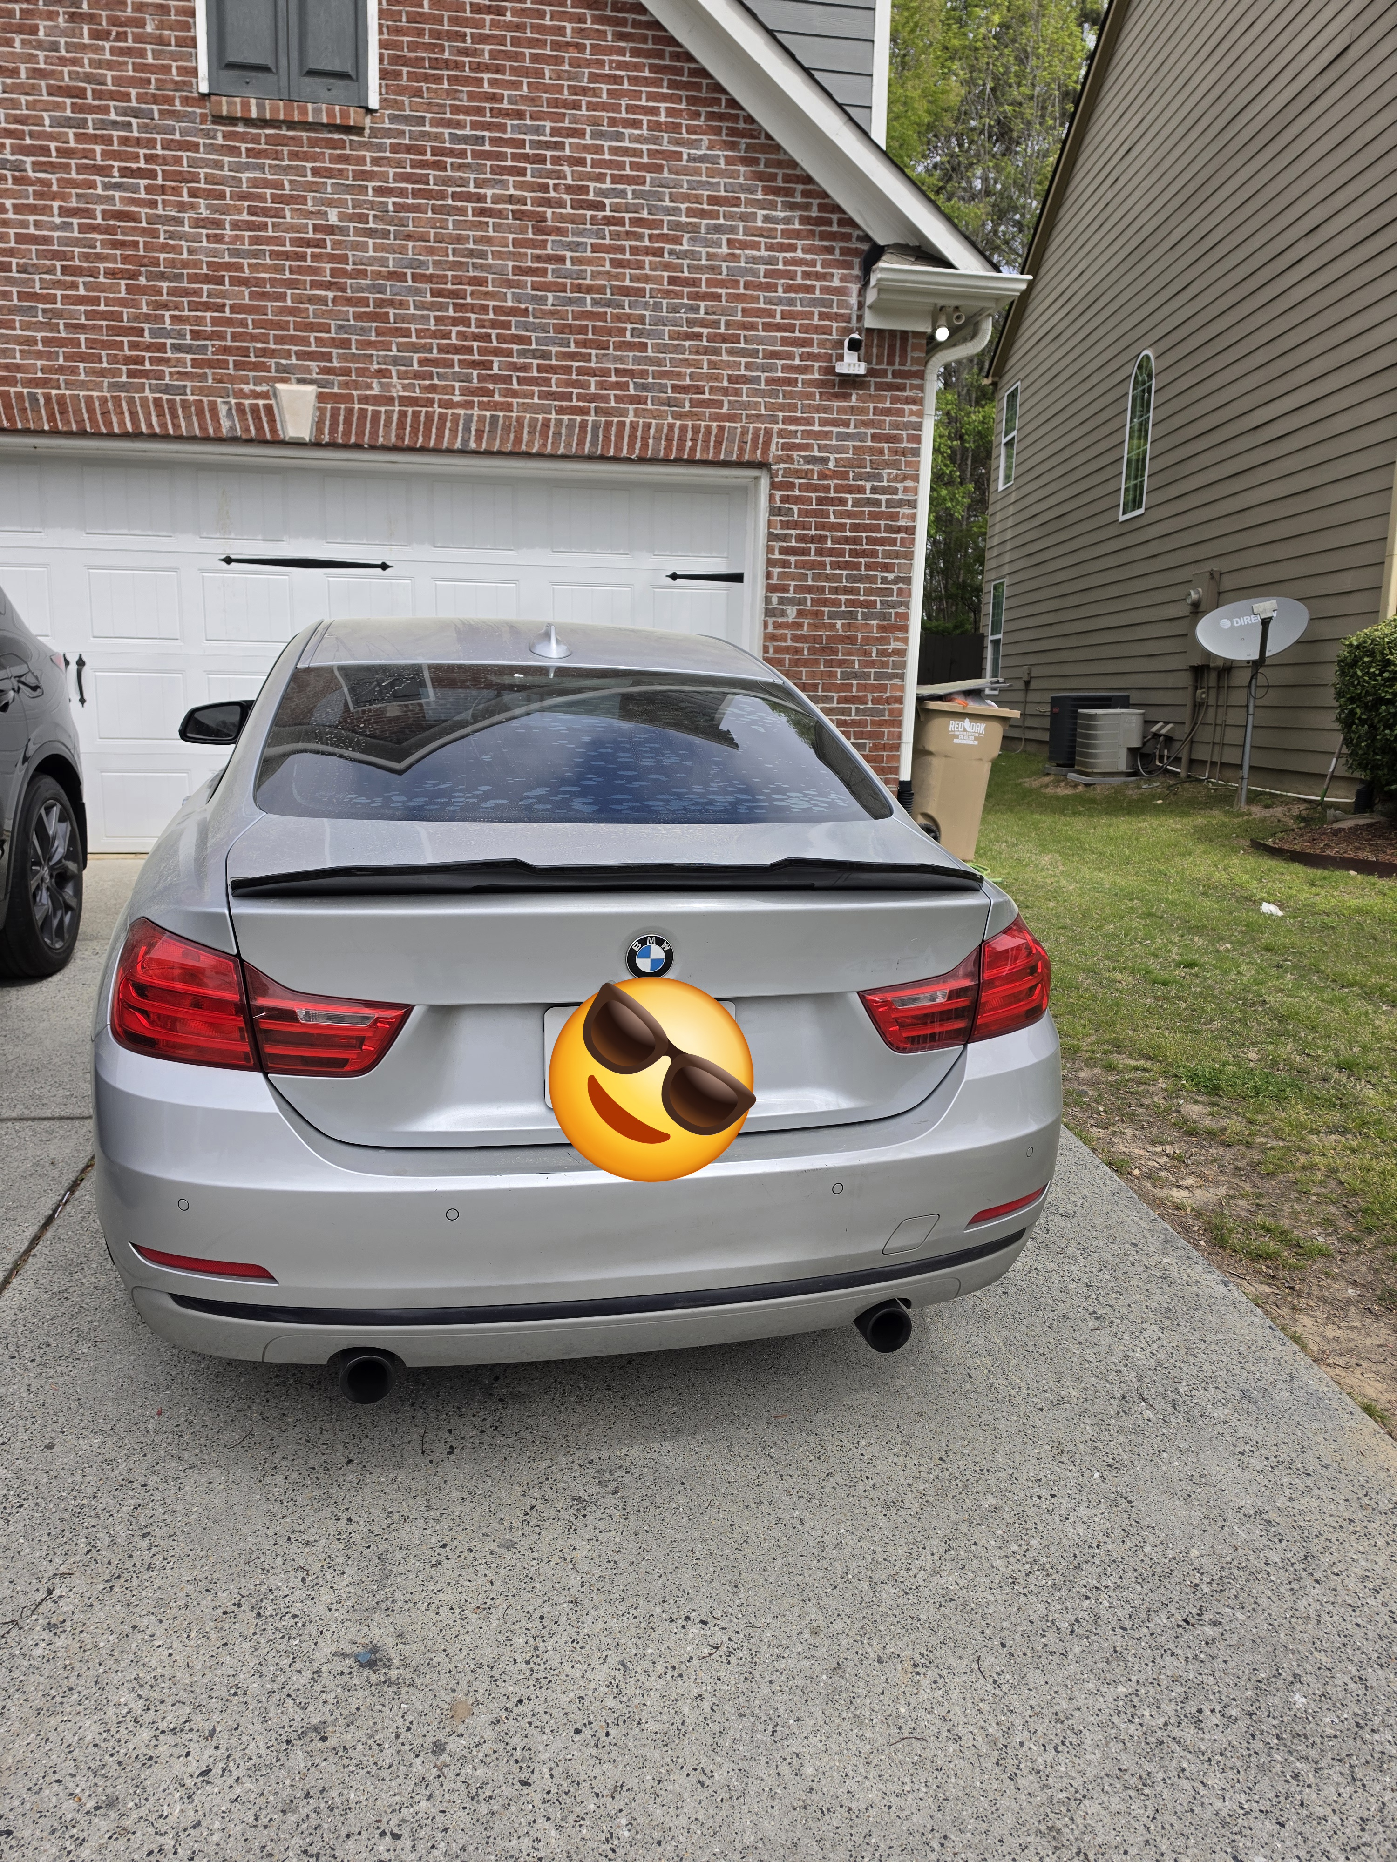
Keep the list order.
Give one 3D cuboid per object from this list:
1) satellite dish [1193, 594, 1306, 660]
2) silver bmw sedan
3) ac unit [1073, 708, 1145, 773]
[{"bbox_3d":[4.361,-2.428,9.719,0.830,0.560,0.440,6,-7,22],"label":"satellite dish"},{"bbox_3d":[-0.618,-0.332,4.113,1.870,1.375,4.640,-1,16,-14],"label":"silver bmw sedan"},{"bbox_3d":[4.359,-2.010,13.100,0.610,0.680,0.610,1,11,-2],"label":"ac unit"}]

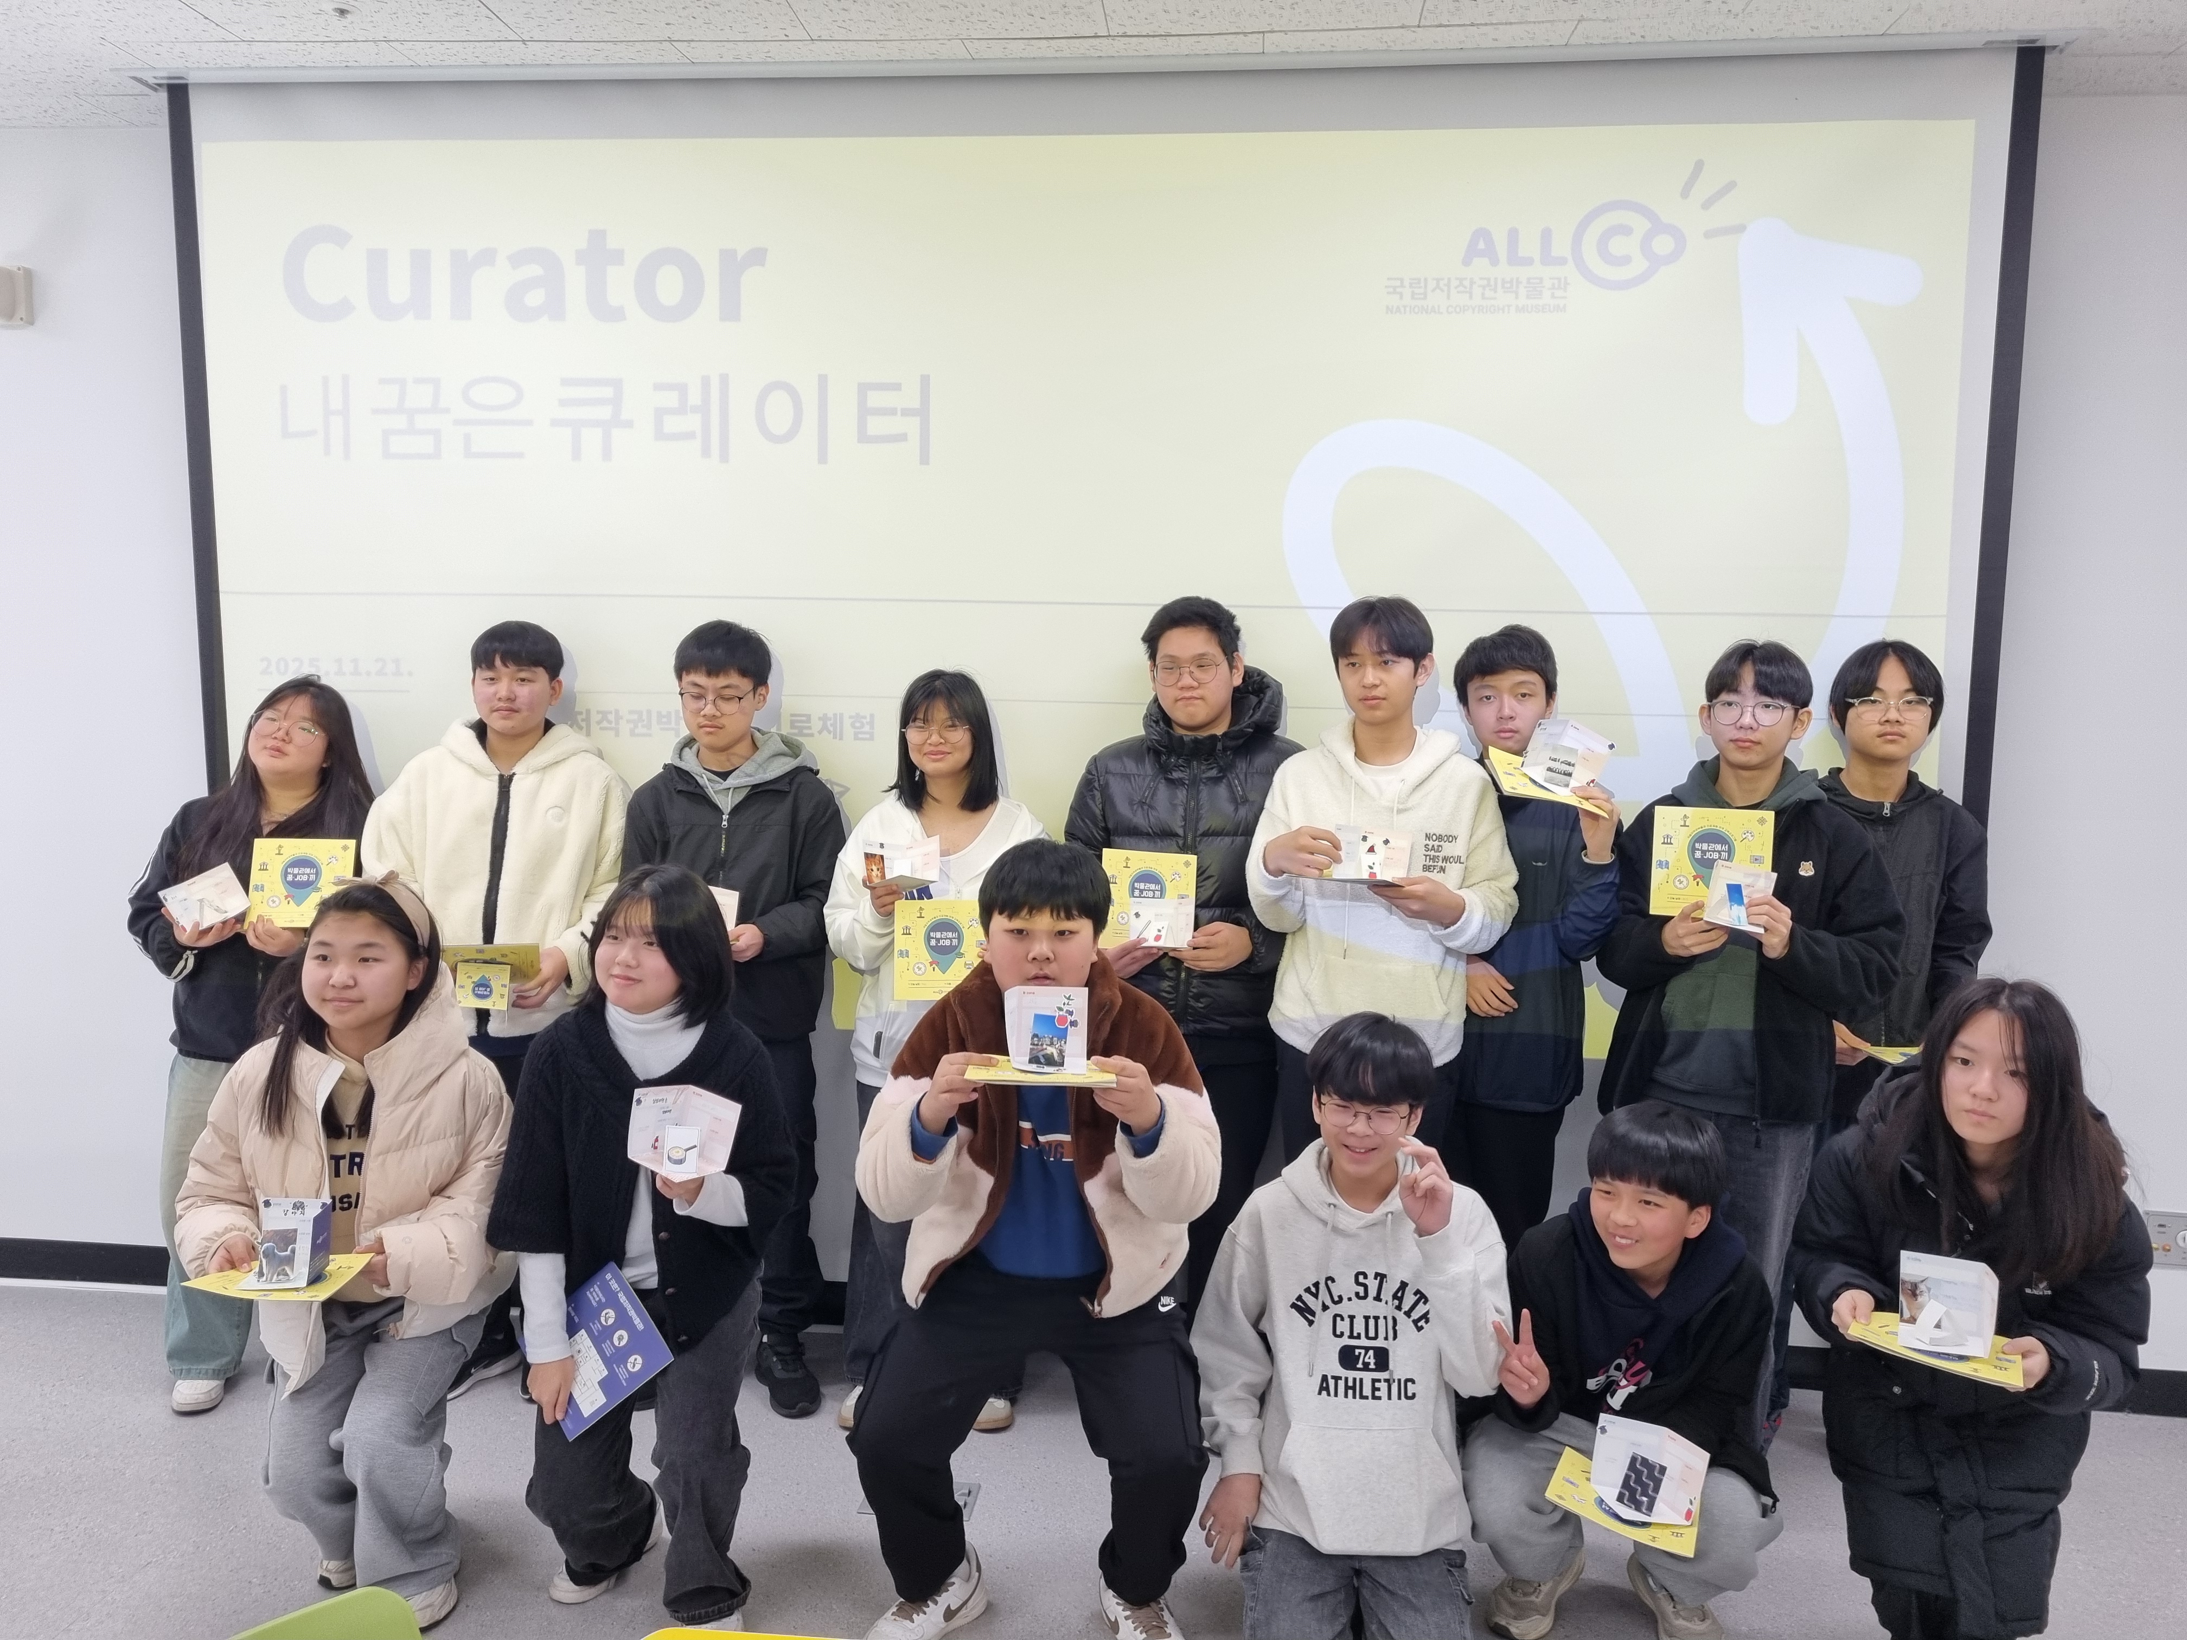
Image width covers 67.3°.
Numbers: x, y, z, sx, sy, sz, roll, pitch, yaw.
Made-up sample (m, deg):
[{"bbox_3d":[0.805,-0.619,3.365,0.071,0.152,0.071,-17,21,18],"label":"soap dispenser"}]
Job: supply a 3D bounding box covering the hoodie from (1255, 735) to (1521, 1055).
[{"bbox_3d":[0.546,0.143,3.096,0.496,0.639,0.340,2,7,12],"label":"hoodie"}]

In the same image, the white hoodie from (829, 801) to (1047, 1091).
[{"bbox_3d":[-0.299,0.248,3.280,0.500,0.600,0.300,1,7,-2],"label":"white hoodie"}]

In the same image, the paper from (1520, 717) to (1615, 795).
[{"bbox_3d":[0.854,-0.116,2.960,0.150,0.115,0.085,18,20,-3],"label":"paper"}]

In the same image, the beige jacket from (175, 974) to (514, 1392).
[{"bbox_3d":[-1.237,0.607,2.740,0.570,0.710,0.460,-1,8,-13],"label":"beige jacket"}]

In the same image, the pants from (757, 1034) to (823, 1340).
[{"bbox_3d":[-0.773,0.759,3.489,0.390,0.780,0.260,1,7,0],"label":"pants"}]

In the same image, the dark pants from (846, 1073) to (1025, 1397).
[{"bbox_3d":[-0.344,0.813,3.428,0.400,0.770,0.270,1,7,-2],"label":"dark pants"}]

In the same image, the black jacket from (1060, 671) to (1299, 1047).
[{"bbox_3d":[0.196,0.063,3.280,0.500,0.720,0.370,2,7,12],"label":"black jacket"}]

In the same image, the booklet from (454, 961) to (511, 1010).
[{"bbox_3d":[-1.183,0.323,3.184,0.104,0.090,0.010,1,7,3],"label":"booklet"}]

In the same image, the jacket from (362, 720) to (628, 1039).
[{"bbox_3d":[-1.226,0.123,3.369,0.512,0.647,0.340,0,7,-8],"label":"jacket"}]

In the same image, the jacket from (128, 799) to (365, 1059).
[{"bbox_3d":[-1.670,0.213,3.280,0.450,0.540,0.330,-1,7,-8],"label":"jacket"}]

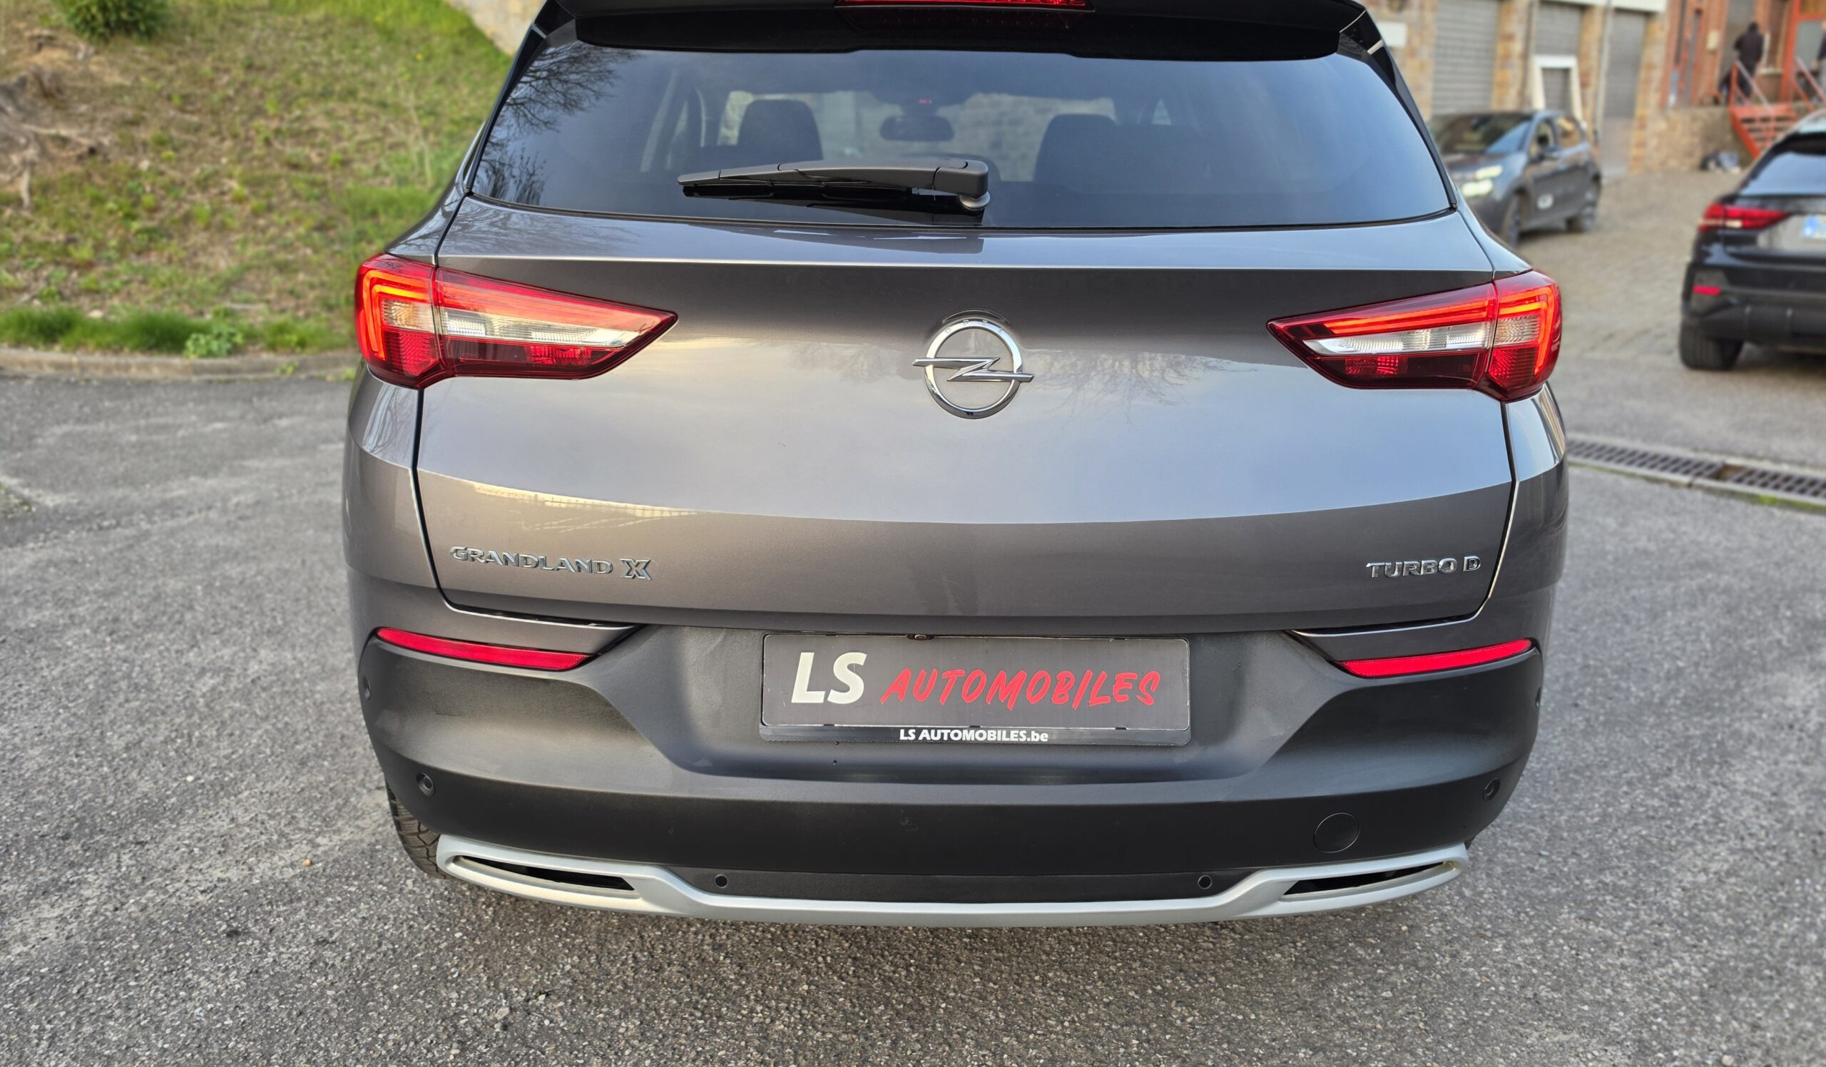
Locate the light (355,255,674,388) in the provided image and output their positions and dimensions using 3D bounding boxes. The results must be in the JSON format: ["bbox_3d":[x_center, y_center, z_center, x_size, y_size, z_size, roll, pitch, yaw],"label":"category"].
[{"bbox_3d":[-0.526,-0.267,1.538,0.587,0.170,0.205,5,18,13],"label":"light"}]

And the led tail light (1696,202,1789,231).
[{"bbox_3d":[4.621,-1.755,6.778,0.200,0.165,0.480,-12,20,-27],"label":"led tail light"}]

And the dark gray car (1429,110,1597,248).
[{"bbox_3d":[7.143,-4.460,15.085,1.780,1.475,4.020,14,24,42],"label":"dark gray car"}]

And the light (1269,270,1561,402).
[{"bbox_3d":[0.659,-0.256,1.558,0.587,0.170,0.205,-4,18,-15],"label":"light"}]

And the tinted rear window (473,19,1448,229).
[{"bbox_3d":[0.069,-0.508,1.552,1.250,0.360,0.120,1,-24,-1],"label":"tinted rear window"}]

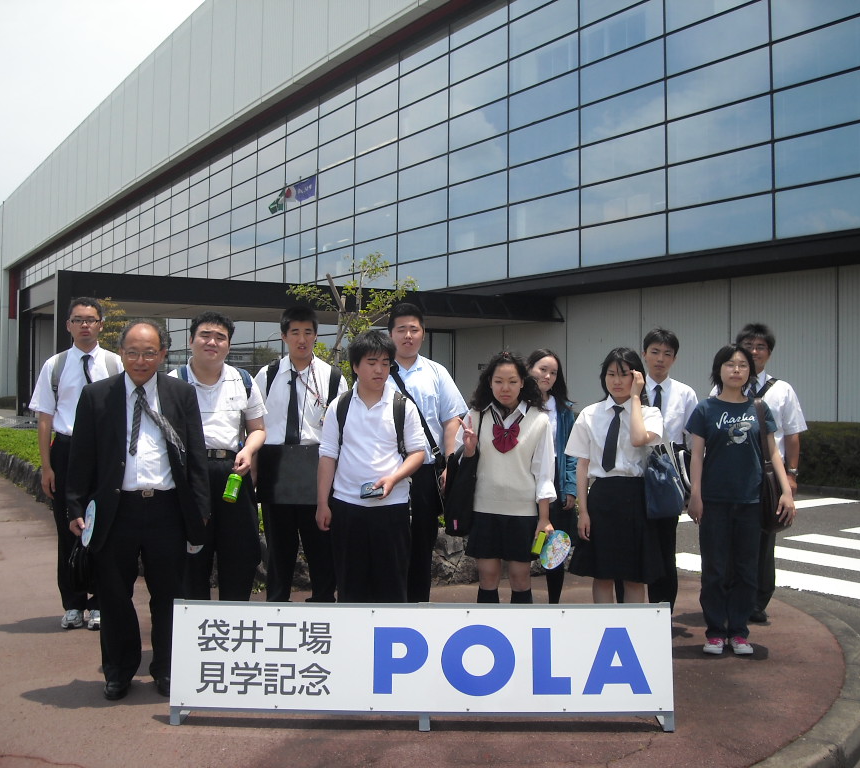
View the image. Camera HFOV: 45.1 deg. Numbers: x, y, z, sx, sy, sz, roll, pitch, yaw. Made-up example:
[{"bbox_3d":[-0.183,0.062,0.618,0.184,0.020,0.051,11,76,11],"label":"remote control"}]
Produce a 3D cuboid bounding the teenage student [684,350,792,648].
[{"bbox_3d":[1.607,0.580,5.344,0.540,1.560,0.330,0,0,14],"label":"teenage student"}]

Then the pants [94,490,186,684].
[{"bbox_3d":[-1.225,0.861,4.380,0.400,0.850,0.300,0,0,-6],"label":"pants"}]

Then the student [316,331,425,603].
[{"bbox_3d":[-0.271,0.549,4.824,0.500,1.590,0.400,0,0,-2],"label":"student"}]

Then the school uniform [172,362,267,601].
[{"bbox_3d":[-1.077,0.570,5.200,0.530,1.400,0.330,0,0,-7],"label":"school uniform"}]

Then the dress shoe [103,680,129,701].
[{"bbox_3d":[-1.345,1.279,4.505,0.105,0.110,0.285,0,0,-9],"label":"dress shoe"}]

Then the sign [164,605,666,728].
[{"bbox_3d":[-0.028,1.099,4.181,1.940,0.486,0.360,0,0,1],"label":"sign"}]

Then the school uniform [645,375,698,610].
[{"bbox_3d":[1.225,0.619,5.600,0.460,1.370,0.290,0,0,6],"label":"school uniform"}]

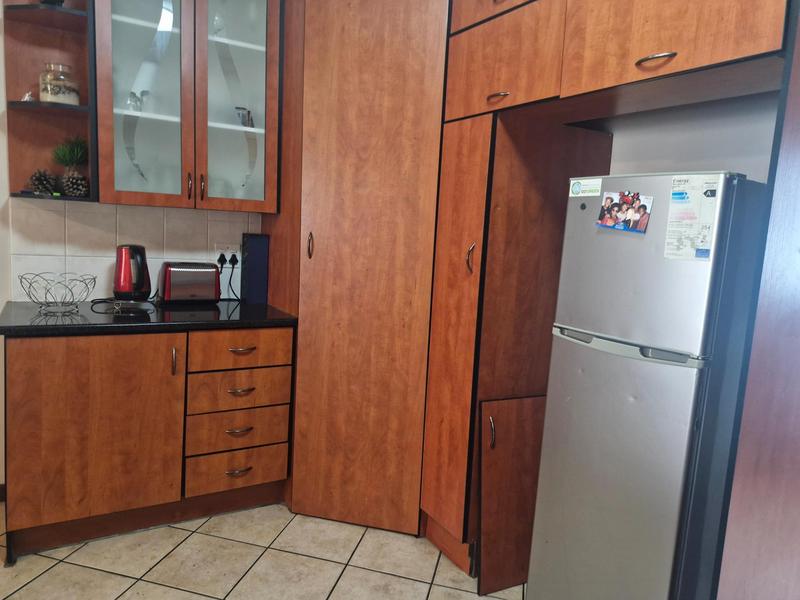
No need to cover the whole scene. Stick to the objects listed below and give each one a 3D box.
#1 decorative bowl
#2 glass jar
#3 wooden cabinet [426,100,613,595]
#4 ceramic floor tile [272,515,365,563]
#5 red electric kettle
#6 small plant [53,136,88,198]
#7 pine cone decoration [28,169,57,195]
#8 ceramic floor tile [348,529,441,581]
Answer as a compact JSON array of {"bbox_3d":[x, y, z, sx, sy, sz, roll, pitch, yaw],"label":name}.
[{"bbox_3d":[-1.469,-0.033,2.285,0.280,0.148,0.280,-1,8,-31],"label":"decorative bowl"},{"bbox_3d":[-1.423,-0.903,2.222,0.140,0.167,0.140,-1,8,-31],"label":"glass jar"},{"bbox_3d":[0.465,0.189,2.211,0.595,1.735,0.330,-1,8,-31],"label":"wooden cabinet"},{"bbox_3d":[-0.331,1.013,2.281,0.333,0.010,0.320,5,7,14],"label":"ceramic floor tile"},{"bbox_3d":[-1.251,-0.121,2.480,0.190,0.265,0.155,9,9,41],"label":"red electric kettle"},{"bbox_3d":[-1.409,-0.572,2.275,0.125,0.250,0.125,-1,8,-31],"label":"small plant"},{"bbox_3d":[-1.514,-0.501,2.258,0.092,0.100,0.092,-1,8,-31],"label":"pine cone decoration"},{"bbox_3d":[-0.004,1.042,2.201,0.333,0.010,0.320,5,7,14],"label":"ceramic floor tile"}]

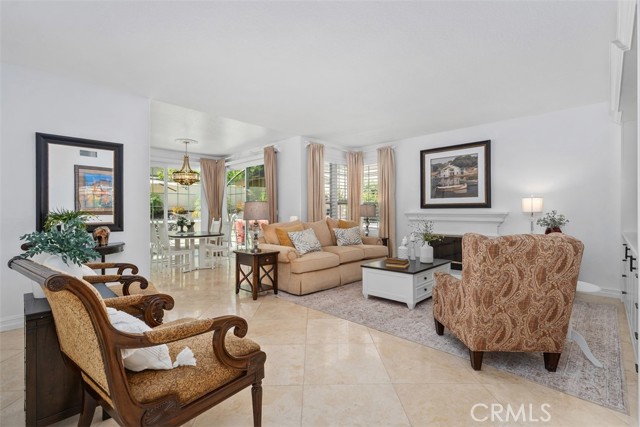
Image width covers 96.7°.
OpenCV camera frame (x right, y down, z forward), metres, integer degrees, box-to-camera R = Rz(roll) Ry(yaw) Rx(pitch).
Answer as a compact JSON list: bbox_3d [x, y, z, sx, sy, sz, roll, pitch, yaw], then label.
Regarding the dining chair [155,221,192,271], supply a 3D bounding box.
[{"bbox_3d":[-2.980,0.690,5.820,0.520,1.000,0.460,0,0,-45],"label":"dining chair"}]

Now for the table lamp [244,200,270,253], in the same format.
[{"bbox_3d":[-0.925,0.183,4.140,0.365,0.735,0.365,0,1,0],"label":"table lamp"}]

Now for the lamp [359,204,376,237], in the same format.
[{"bbox_3d":[1.020,0.163,6.120,0.370,0.735,0.370,0,1,0],"label":"lamp"}]

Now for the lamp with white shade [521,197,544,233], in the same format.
[{"bbox_3d":[3.260,0.073,4.350,0.280,0.710,0.280,0,0,42],"label":"lamp with white shade"}]

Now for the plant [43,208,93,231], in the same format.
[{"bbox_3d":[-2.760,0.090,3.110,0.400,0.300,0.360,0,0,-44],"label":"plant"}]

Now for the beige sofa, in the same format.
[{"bbox_3d":[0.185,0.655,5.250,2.250,1.070,1.000,0,0,-45],"label":"beige sofa"}]

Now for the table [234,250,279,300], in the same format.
[{"bbox_3d":[-0.906,0.860,4.140,0.410,0.620,0.520,0,0,-44],"label":"table"}]

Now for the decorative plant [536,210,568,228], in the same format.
[{"bbox_3d":[3.360,0.080,4.120,0.350,0.260,0.340,0,0,38],"label":"decorative plant"}]

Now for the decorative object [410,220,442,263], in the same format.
[{"bbox_3d":[1.580,0.407,4.200,0.460,0.620,0.400,0,0,-44],"label":"decorative object"}]

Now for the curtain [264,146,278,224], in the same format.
[{"bbox_3d":[-1.070,-0.165,6.260,0.370,2.630,0.130,0,0,42],"label":"curtain"}]

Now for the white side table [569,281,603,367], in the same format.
[{"bbox_3d":[1.985,0.870,2.265,0.400,0.600,0.400,0,0,-44],"label":"white side table"}]

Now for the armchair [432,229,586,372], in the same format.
[{"bbox_3d":[1.470,0.670,2.390,0.720,1.040,0.920,0,0,-1],"label":"armchair"}]

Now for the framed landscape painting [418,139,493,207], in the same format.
[{"bbox_3d":[2.500,-0.685,5.350,1.235,1.180,0.050,0,0,42],"label":"framed landscape painting"}]

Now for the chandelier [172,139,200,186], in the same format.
[{"bbox_3d":[-2.860,-1.070,6.100,0.530,1.000,0.530,0,0,-44],"label":"chandelier"}]

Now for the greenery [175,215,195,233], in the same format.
[{"bbox_3d":[-2.920,0.235,6.120,0.360,0.370,0.320,0,0,-44],"label":"greenery"}]

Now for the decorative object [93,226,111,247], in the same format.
[{"bbox_3d":[-2.580,0.267,3.370,0.165,0.230,0.150,0,0,-44],"label":"decorative object"}]

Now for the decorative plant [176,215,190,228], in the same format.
[{"bbox_3d":[-2.980,0.180,6.200,0.270,0.330,0.270,0,0,-44],"label":"decorative plant"}]

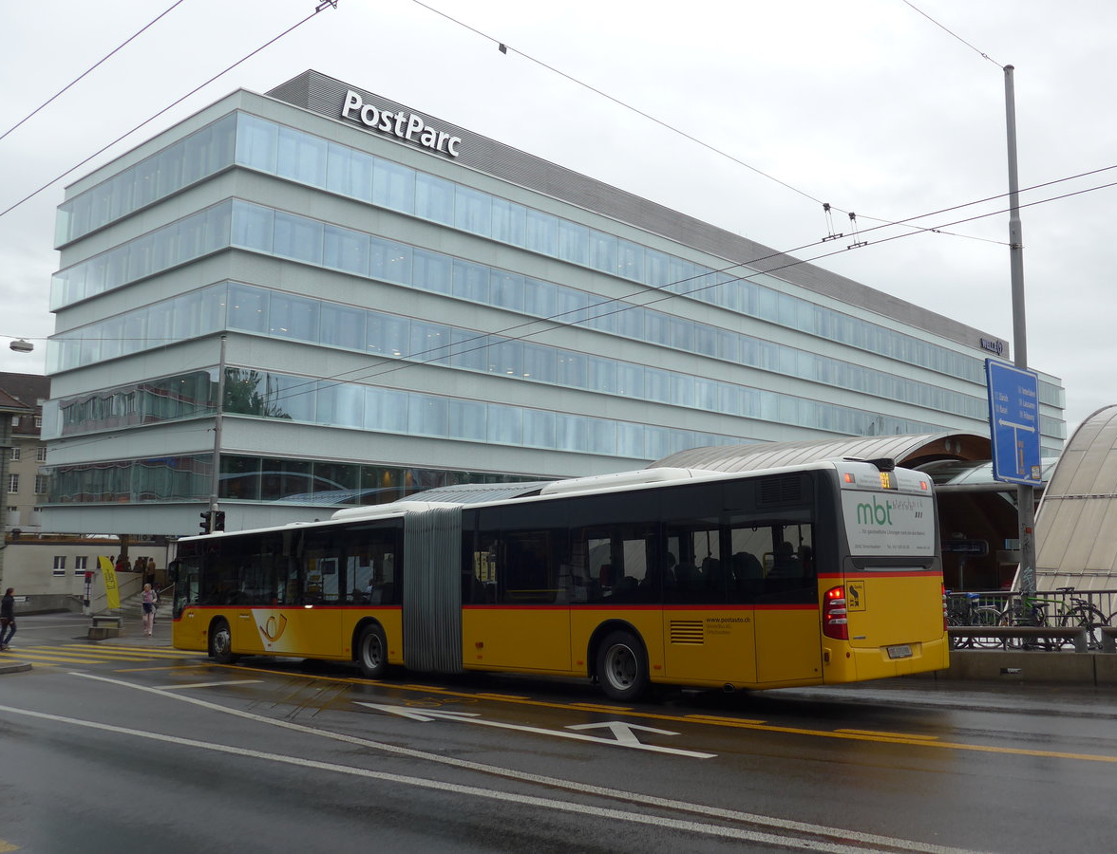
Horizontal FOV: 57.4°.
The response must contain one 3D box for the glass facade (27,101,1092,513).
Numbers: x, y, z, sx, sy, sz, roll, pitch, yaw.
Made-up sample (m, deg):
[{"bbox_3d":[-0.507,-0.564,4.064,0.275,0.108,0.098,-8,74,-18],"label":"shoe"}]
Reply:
[{"bbox_3d":[15.777,0.117,89.904,20.530,19.300,108.310,-5,-8,44],"label":"glass facade"}]

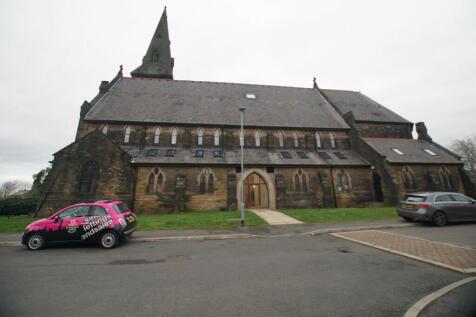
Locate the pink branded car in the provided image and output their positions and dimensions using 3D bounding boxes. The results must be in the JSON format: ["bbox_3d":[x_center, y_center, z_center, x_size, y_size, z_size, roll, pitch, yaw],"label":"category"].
[{"bbox_3d":[-5.829,2.448,7.554,3.550,1.490,1.630,1,-11,-7],"label":"pink branded car"}]

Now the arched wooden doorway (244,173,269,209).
[{"bbox_3d":[1.707,2.959,18.511,2.376,3.419,0.300,1,-14,-7],"label":"arched wooden doorway"}]

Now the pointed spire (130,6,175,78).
[{"bbox_3d":[-15.587,-23.294,40.497,7.013,19.582,7.013,1,-14,-7],"label":"pointed spire"}]

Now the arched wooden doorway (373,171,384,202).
[{"bbox_3d":[13.702,2.773,19.445,0.300,3.028,1.150,1,-14,-7],"label":"arched wooden doorway"}]

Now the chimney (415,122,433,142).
[{"bbox_3d":[21.280,-2.955,22.778,0.750,2.100,1.050,1,-14,-7],"label":"chimney"}]

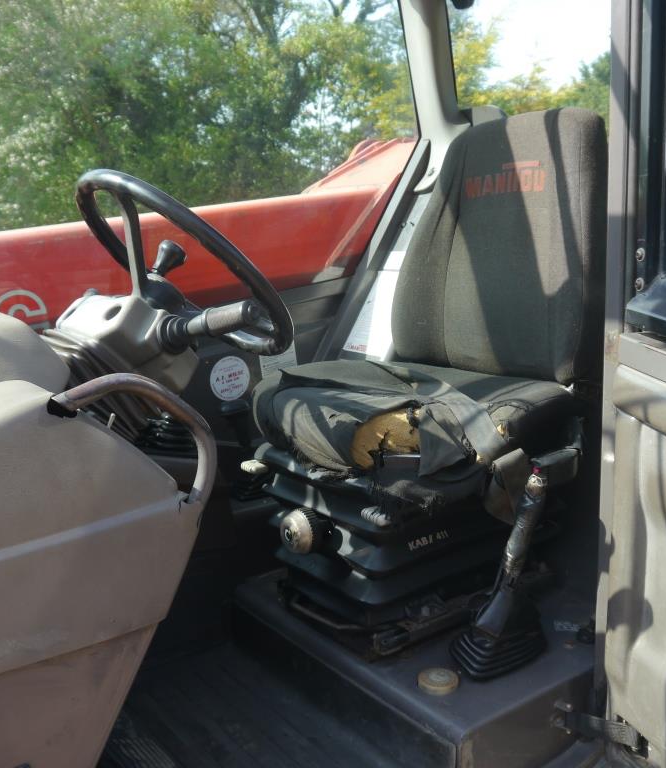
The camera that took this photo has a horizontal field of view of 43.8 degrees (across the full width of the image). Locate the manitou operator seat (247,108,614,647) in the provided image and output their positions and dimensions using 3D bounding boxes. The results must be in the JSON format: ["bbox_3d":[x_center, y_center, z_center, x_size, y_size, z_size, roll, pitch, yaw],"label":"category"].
[{"bbox_3d":[0.160,-0.048,1.560,0.537,0.907,0.517,-8,11,-35],"label":"manitou operator seat"}]

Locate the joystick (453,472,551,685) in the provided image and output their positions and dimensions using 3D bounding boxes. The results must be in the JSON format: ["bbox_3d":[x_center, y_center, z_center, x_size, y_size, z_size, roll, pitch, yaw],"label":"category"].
[{"bbox_3d":[0.272,0.295,1.350,0.174,0.301,0.105,-8,11,-35],"label":"joystick"}]

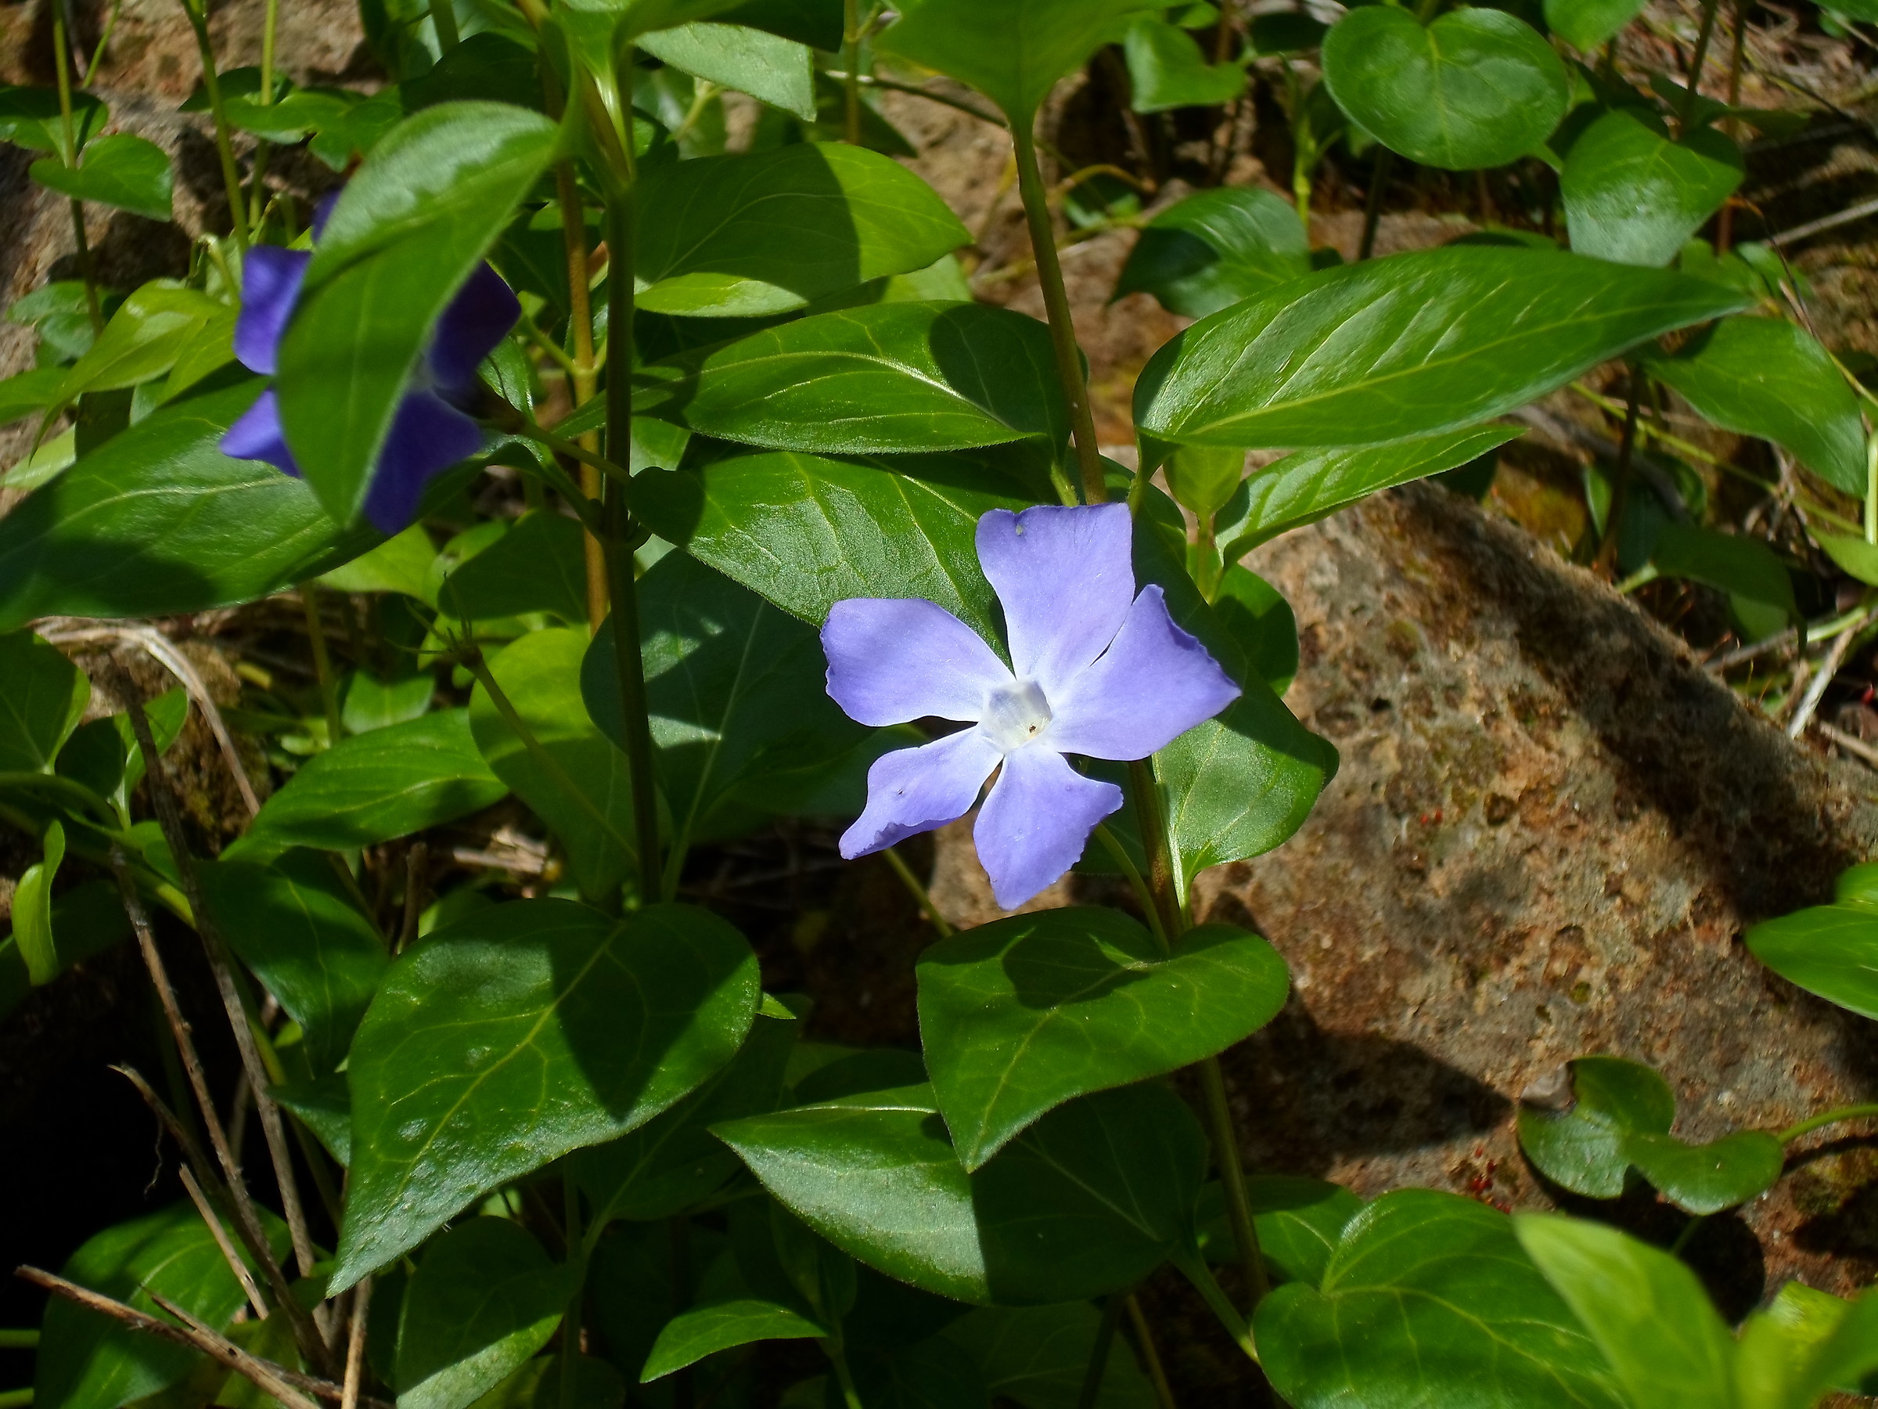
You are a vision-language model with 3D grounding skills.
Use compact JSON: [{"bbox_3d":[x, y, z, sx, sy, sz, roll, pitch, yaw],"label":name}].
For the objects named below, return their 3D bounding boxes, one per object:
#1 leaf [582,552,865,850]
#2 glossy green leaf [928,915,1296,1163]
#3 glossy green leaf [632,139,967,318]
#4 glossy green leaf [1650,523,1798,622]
[{"bbox_3d":[-0.025,-0.003,0.456,0.037,0.010,0.047,17,69,3],"label":"leaf"},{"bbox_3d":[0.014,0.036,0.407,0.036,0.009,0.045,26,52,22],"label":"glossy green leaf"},{"bbox_3d":[-0.019,-0.064,0.485,0.047,0.010,0.027,-5,41,-12],"label":"glossy green leaf"},{"bbox_3d":[0.128,-0.021,0.590,0.029,0.009,0.018,21,41,-6],"label":"glossy green leaf"}]

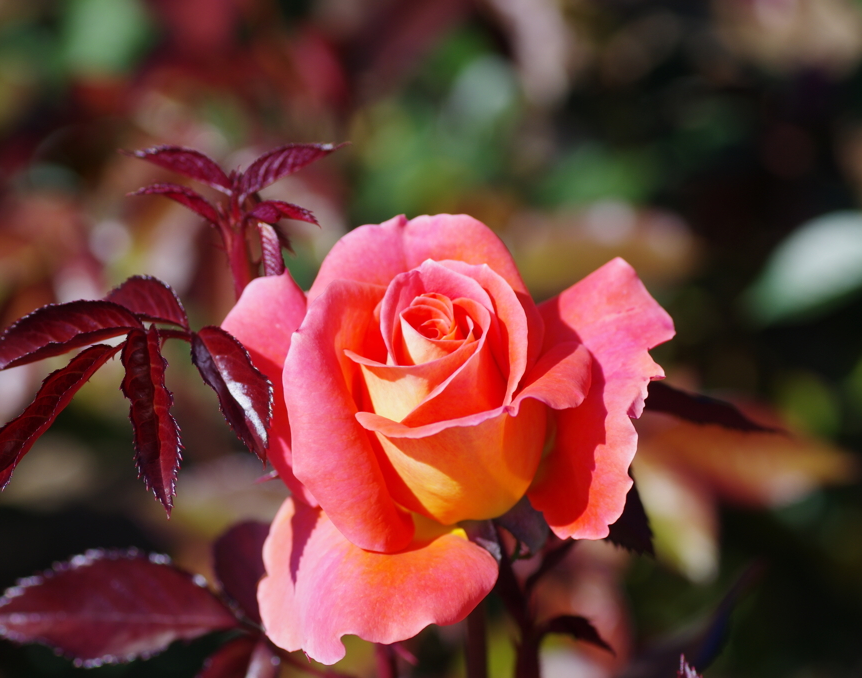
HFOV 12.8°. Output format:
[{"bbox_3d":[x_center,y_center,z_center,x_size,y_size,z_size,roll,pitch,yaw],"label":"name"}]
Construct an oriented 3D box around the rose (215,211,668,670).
[{"bbox_3d":[0.004,0.023,0.880,0.102,0.088,0.085,1,22,2],"label":"rose"}]

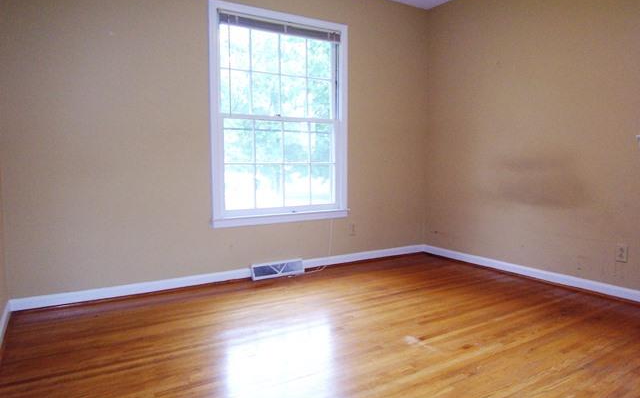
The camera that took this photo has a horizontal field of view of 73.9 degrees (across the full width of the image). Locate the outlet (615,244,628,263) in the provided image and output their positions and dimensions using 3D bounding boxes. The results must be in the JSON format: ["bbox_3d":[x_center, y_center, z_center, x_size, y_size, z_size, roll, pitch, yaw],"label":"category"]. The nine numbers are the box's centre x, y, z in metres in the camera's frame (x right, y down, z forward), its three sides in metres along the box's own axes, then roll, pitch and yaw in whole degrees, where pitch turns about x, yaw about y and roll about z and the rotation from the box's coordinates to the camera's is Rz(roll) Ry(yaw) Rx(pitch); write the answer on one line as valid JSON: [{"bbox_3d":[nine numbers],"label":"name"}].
[{"bbox_3d":[1.978,0.360,2.789,0.010,0.117,0.072,-3,5,-31],"label":"outlet"}]

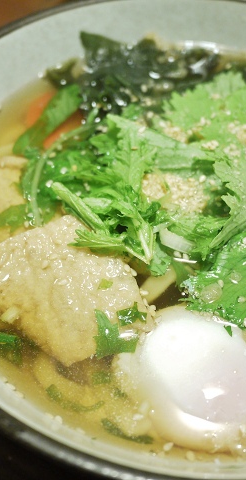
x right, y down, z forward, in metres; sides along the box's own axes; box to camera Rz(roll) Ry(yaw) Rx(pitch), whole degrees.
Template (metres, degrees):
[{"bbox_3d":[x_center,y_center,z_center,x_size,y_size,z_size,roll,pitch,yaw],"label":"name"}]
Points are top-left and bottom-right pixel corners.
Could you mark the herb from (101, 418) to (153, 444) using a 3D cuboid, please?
[{"bbox_3d":[0.001,0.060,0.163,0.018,0.005,0.005,18,57,12],"label":"herb"}]

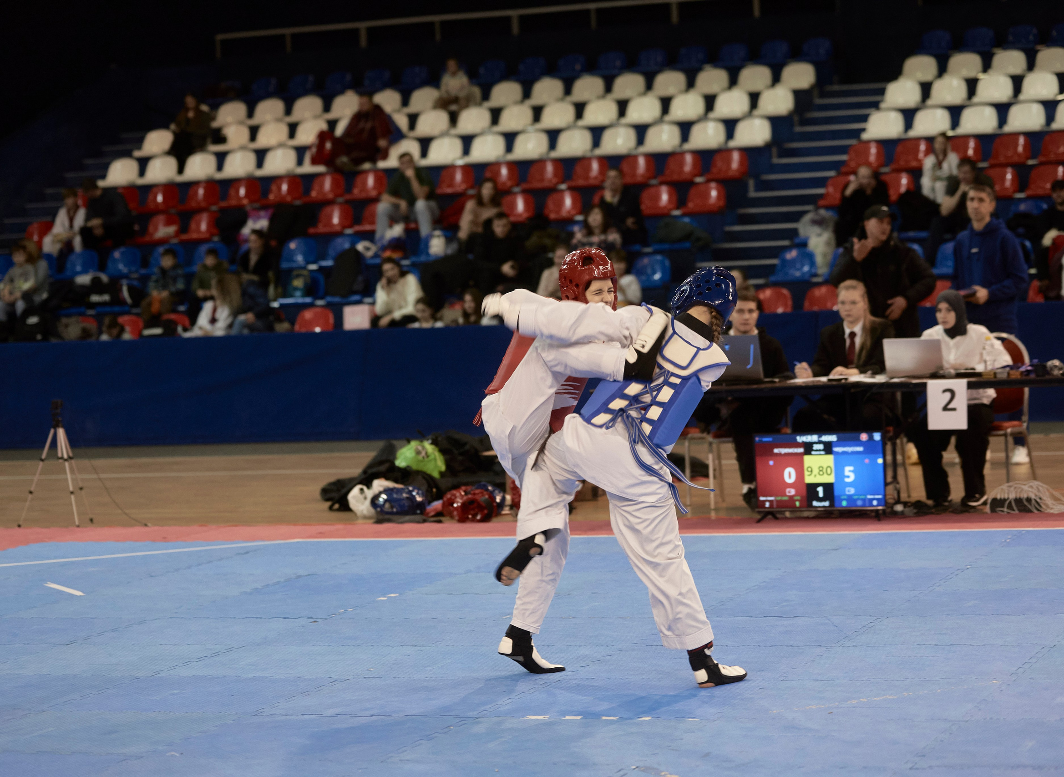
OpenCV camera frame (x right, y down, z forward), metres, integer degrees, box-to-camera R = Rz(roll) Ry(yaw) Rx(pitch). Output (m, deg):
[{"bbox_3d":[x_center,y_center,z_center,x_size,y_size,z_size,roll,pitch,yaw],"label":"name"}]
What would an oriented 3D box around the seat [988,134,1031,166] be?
[{"bbox_3d":[4.702,-2.350,28.735,0.410,0.320,0.380,-2,3,19],"label":"seat"}]

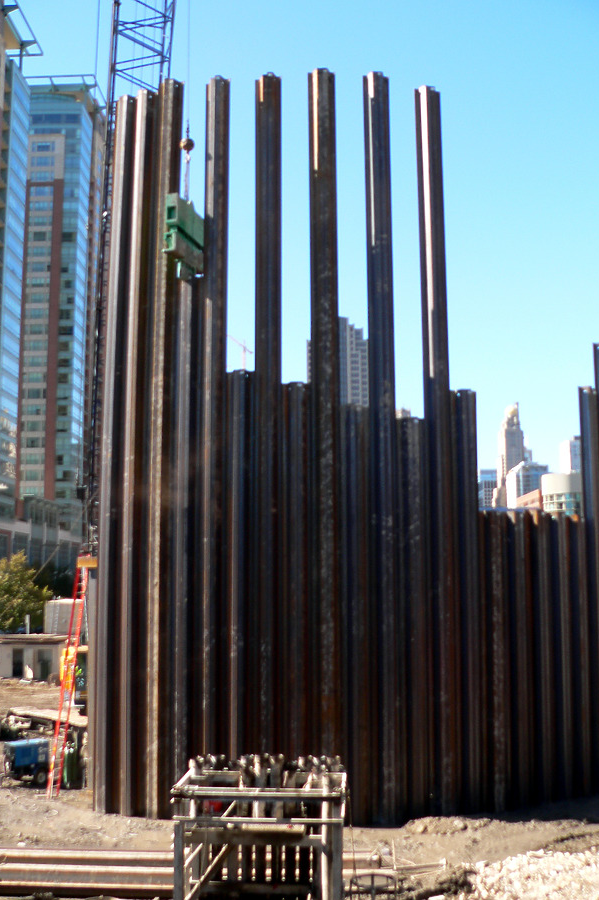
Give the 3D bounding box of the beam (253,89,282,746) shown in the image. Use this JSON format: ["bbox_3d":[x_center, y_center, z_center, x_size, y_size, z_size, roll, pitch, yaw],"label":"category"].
[{"bbox_3d":[-0.969,-0.782,29.444,0.930,24.000,0.320,-1,-9,6],"label":"beam"}]

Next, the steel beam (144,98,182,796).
[{"bbox_3d":[-4.419,-0.767,30.287,0.930,24.330,0.320,-3,-10,19],"label":"steel beam"}]

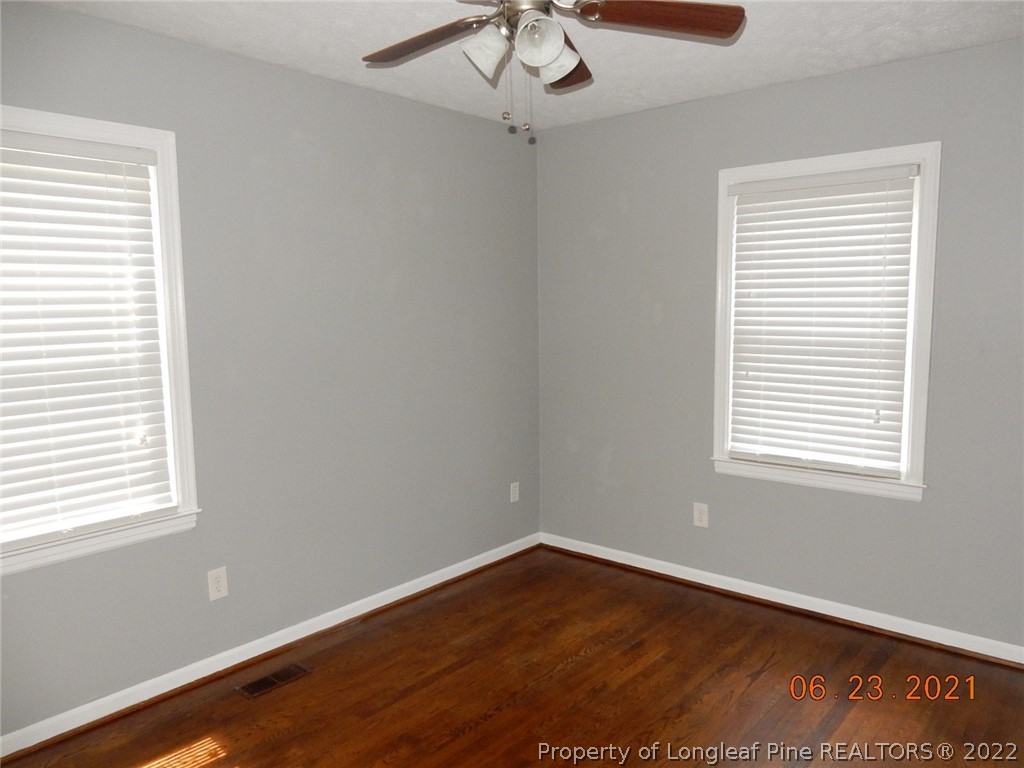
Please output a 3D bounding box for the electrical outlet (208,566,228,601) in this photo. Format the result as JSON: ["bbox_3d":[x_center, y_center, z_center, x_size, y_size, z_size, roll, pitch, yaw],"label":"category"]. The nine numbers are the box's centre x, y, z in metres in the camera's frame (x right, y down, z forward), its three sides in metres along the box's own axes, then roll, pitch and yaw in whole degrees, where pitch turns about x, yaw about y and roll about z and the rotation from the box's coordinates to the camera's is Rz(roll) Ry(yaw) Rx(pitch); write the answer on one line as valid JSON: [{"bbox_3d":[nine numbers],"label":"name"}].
[{"bbox_3d":[-1.137,0.776,2.870,0.010,0.116,0.072,5,8,40],"label":"electrical outlet"}]

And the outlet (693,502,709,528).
[{"bbox_3d":[0.946,0.659,3.708,0.072,0.116,0.010,5,8,40],"label":"outlet"}]

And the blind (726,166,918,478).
[{"bbox_3d":[1.325,-0.256,3.259,0.774,1.282,0.070,5,8,40],"label":"blind"}]

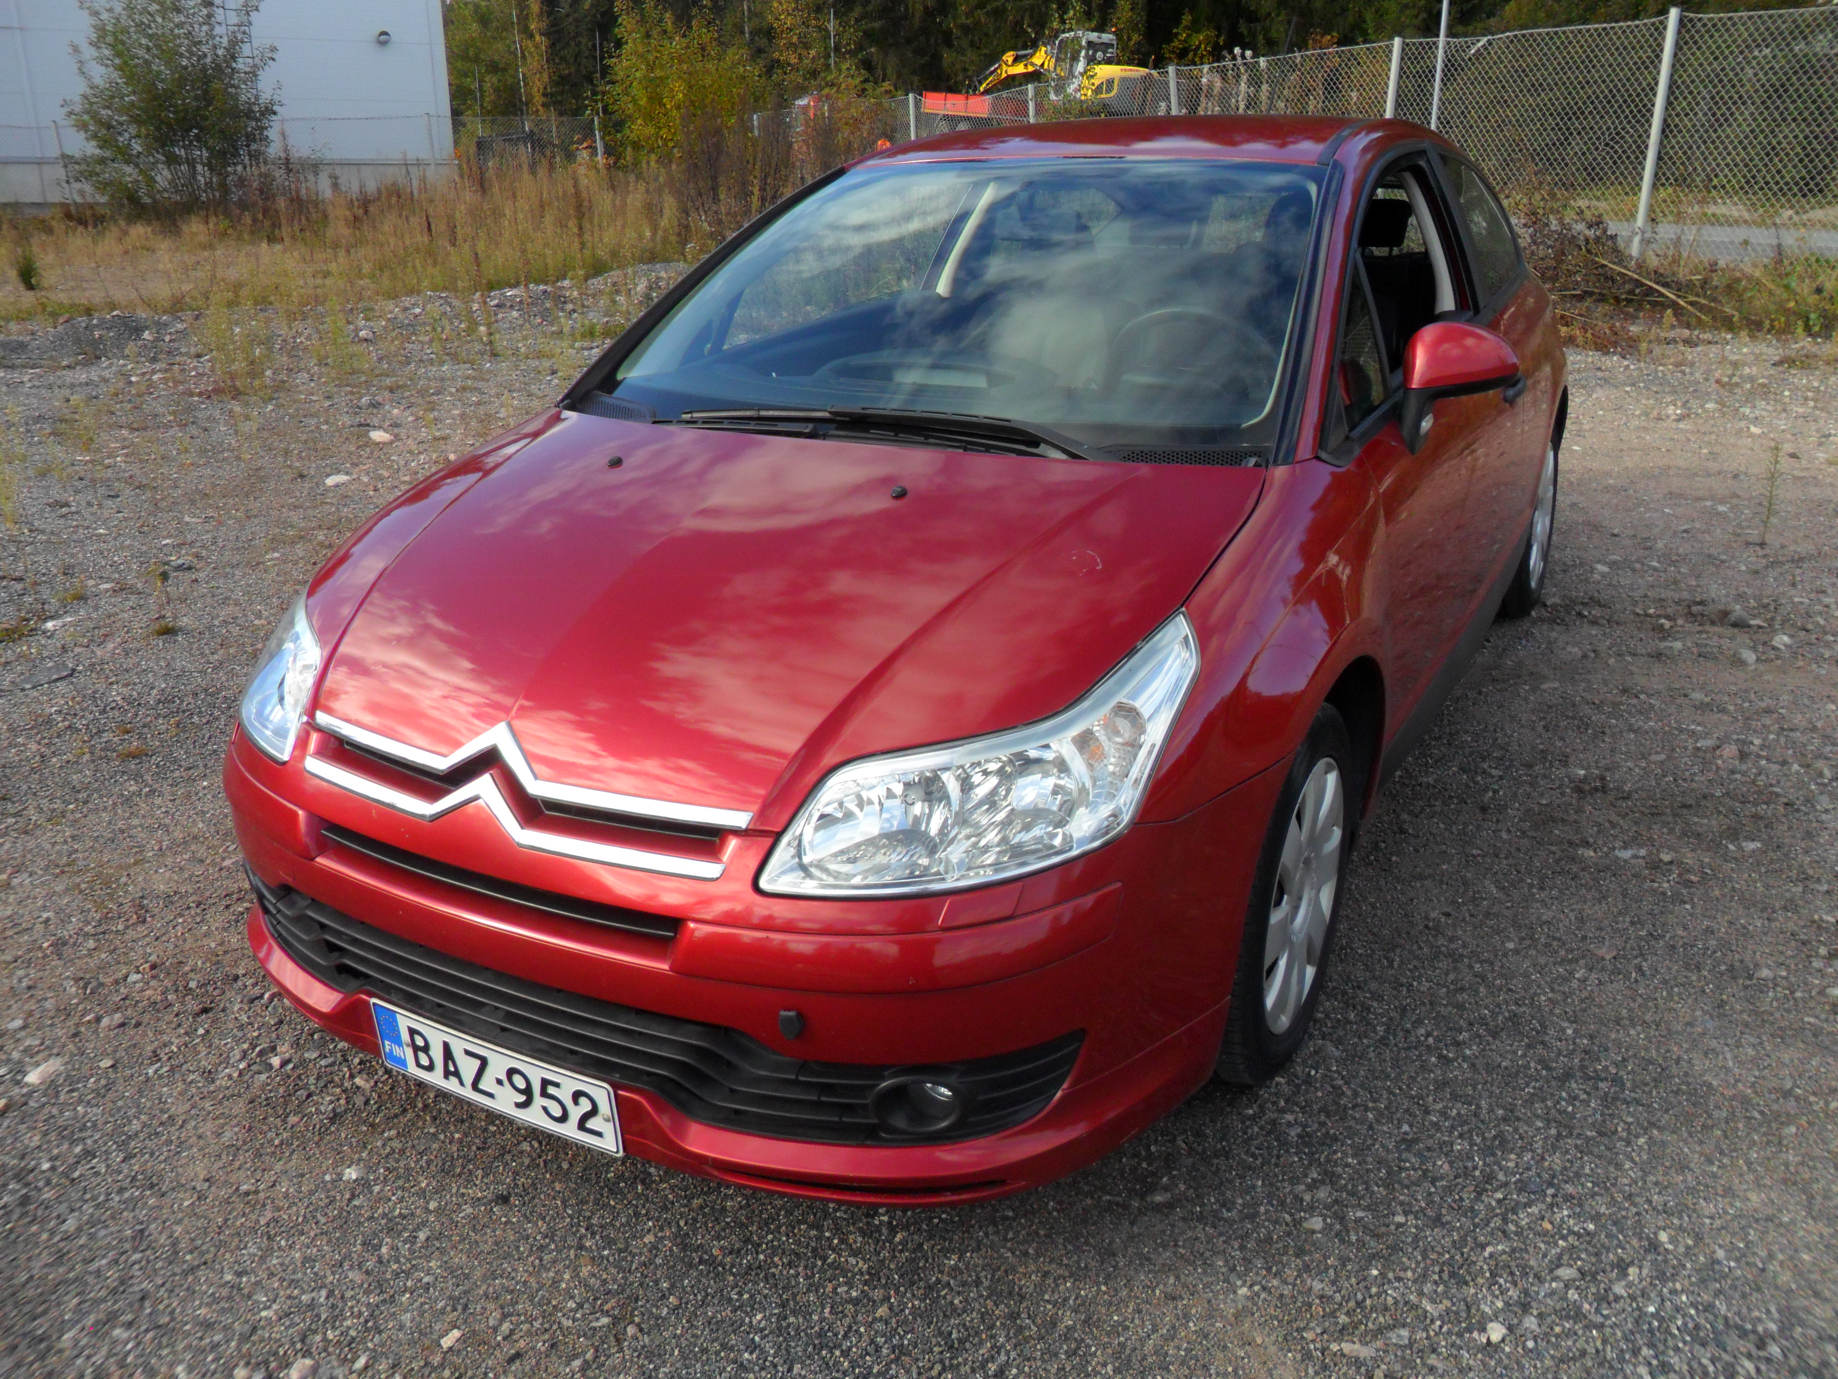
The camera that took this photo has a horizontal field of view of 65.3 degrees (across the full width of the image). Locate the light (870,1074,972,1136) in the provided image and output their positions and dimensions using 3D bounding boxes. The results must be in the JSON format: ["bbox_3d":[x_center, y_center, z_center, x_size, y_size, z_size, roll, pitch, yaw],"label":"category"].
[{"bbox_3d":[-0.003,0.516,1.783,0.128,0.090,0.080,6,22,19],"label":"light"}]

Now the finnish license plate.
[{"bbox_3d":[-0.574,0.517,1.926,0.442,0.118,0.012,10,27,28],"label":"finnish license plate"}]

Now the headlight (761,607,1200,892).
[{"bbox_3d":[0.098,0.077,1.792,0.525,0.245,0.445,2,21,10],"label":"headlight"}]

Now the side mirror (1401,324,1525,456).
[{"bbox_3d":[0.904,-0.499,2.412,0.200,0.220,0.130,10,24,28],"label":"side mirror"}]

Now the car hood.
[{"bbox_3d":[-0.320,-0.211,2.159,1.440,0.200,0.971,10,37,28],"label":"car hood"}]

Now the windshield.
[{"bbox_3d":[0.083,-0.754,2.722,1.390,0.130,1.016,10,51,28],"label":"windshield"}]

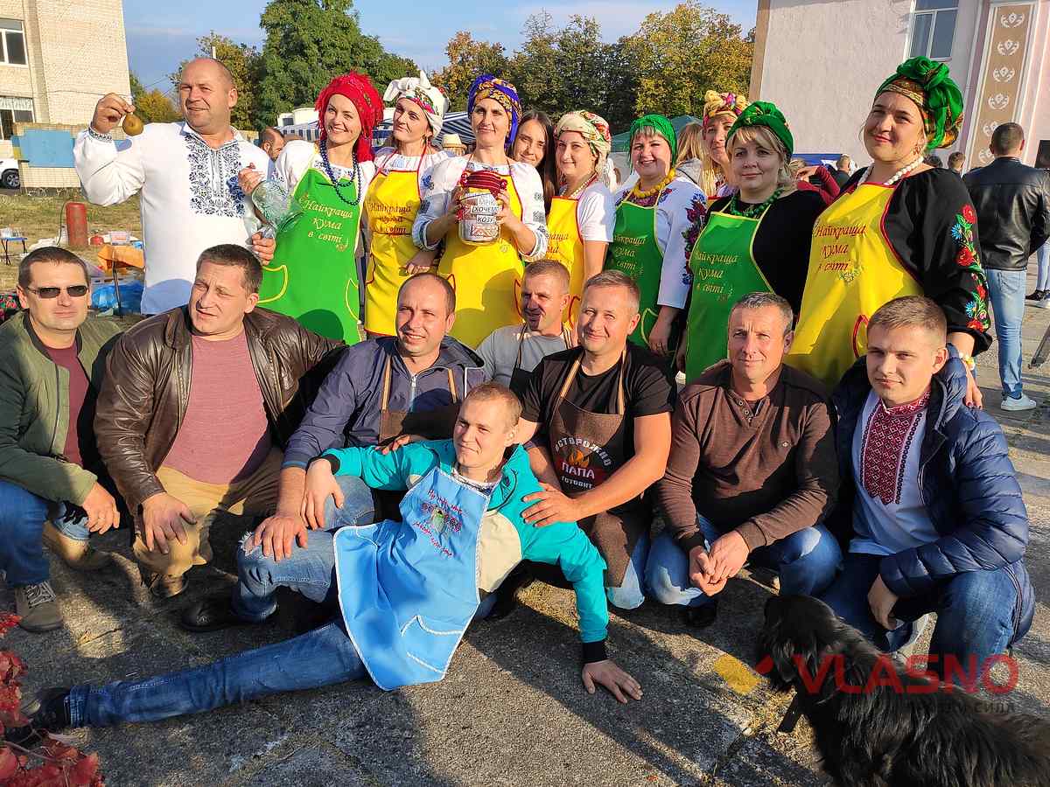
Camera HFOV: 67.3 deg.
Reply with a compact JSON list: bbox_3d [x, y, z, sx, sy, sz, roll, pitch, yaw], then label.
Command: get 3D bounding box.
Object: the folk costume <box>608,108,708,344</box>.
[{"bbox_3d":[0.467,-0.235,2.986,0.500,1.570,0.360,13,19,37],"label":"folk costume"}]

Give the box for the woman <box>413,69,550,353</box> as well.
[{"bbox_3d":[-0.123,-0.236,2.752,0.520,1.660,0.400,5,15,12],"label":"woman"}]

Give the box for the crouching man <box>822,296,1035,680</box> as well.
[{"bbox_3d":[1.043,0.254,2.159,0.600,1.080,0.620,10,17,29],"label":"crouching man"}]

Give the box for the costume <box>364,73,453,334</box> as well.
[{"bbox_3d":[-0.460,-0.380,3.182,0.470,1.700,0.340,6,16,17],"label":"costume"}]

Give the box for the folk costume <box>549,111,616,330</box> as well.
[{"bbox_3d":[0.188,-0.291,3.129,0.340,1.590,0.460,-13,21,-43],"label":"folk costume"}]

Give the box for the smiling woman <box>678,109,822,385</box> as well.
[{"bbox_3d":[0.693,-0.103,2.492,0.500,1.580,0.350,12,18,35],"label":"smiling woman"}]

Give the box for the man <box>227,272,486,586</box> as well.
[{"bbox_3d":[-0.404,0.133,2.521,0.720,1.050,0.680,2,15,3],"label":"man"}]

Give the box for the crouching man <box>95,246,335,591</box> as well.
[{"bbox_3d":[-0.813,0.109,2.414,0.740,1.130,0.620,0,15,-8],"label":"crouching man"}]

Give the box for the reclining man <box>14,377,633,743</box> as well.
[{"bbox_3d":[-0.451,0.378,2.100,1.520,0.790,0.600,0,15,-6],"label":"reclining man"}]

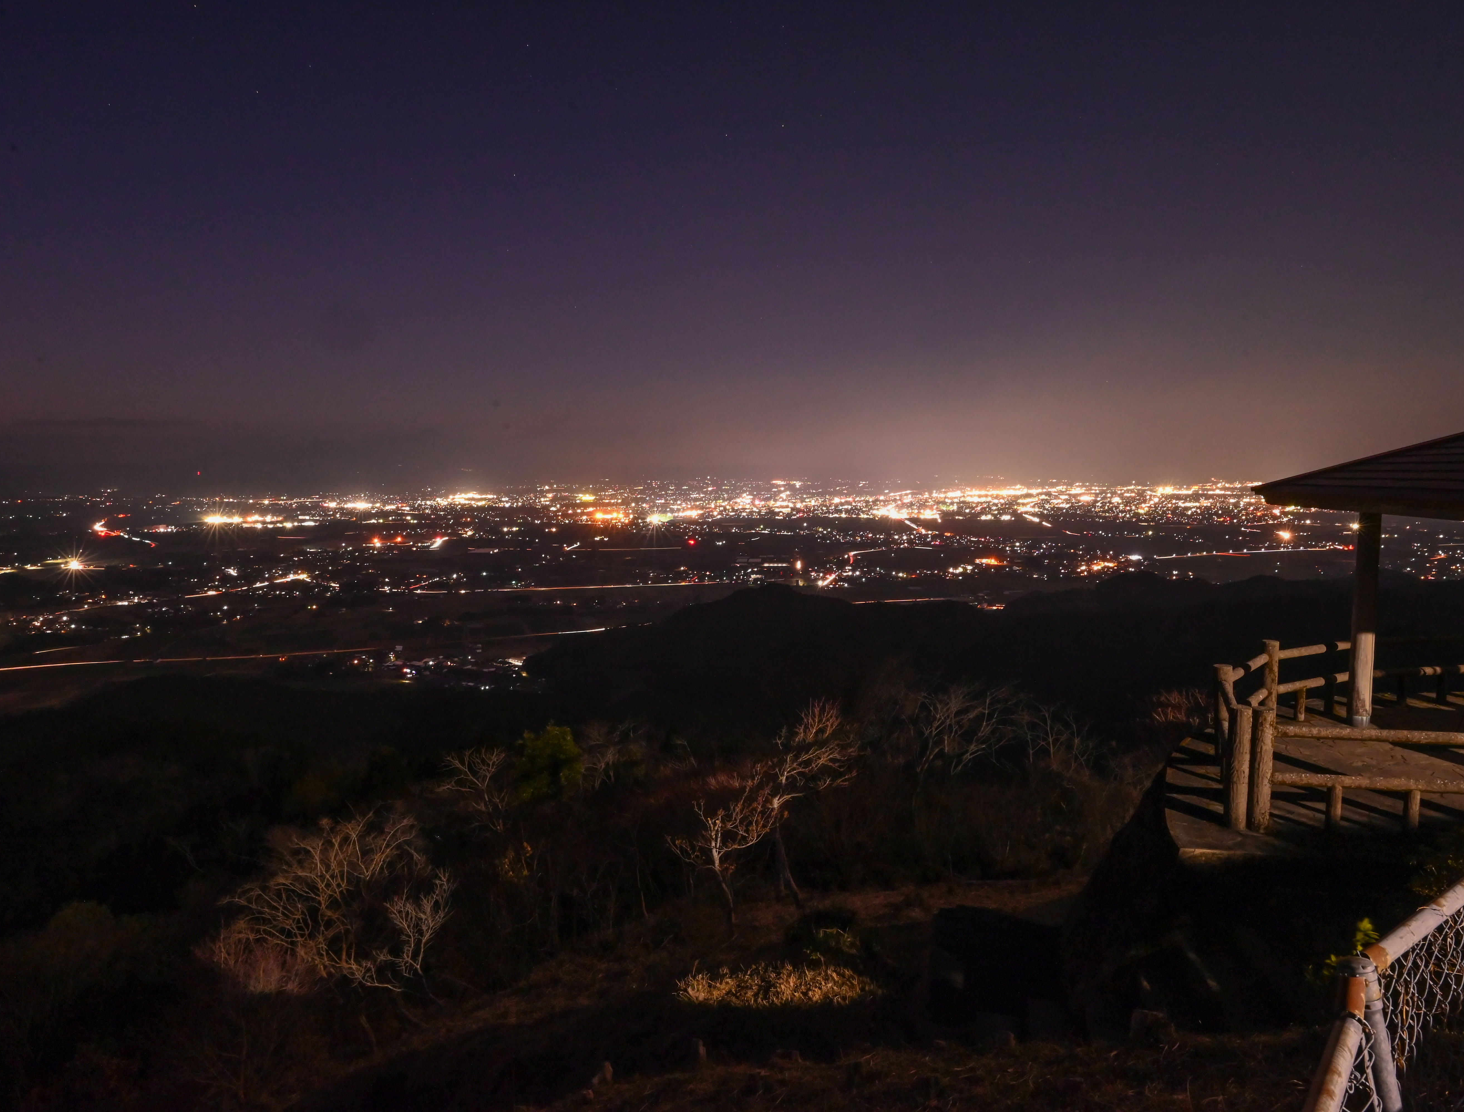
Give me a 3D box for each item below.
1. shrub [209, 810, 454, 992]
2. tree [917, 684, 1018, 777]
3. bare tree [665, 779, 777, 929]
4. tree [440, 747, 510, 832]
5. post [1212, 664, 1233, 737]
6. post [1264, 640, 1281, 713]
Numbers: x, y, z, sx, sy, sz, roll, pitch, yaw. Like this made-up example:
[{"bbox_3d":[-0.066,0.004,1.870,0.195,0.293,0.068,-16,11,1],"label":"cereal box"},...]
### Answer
[{"bbox_3d":[-6.701,5.896,15.500,4.075,3.270,3.500,0,5,0],"label":"shrub"},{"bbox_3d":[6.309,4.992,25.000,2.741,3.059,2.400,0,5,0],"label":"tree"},{"bbox_3d":[-0.169,4.799,15.000,1.750,2.363,1.600,0,5,0],"label":"bare tree"},{"bbox_3d":[-6.664,6.159,24.000,1.822,2.430,1.700,0,5,0],"label":"tree"},{"bbox_3d":[4.623,1.499,8.753,0.150,0.932,0.150,3,6,28],"label":"post"},{"bbox_3d":[5.825,1.384,10.026,0.145,0.932,0.145,3,6,30],"label":"post"}]

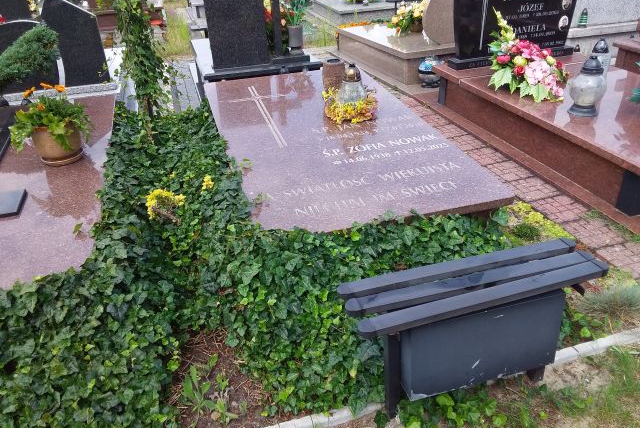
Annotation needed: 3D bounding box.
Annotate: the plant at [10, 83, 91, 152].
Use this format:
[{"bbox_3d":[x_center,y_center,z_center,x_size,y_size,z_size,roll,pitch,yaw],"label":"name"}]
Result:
[{"bbox_3d":[-1.409,-0.476,2.764,0.380,0.360,0.350,-11,30,-13],"label":"plant"}]

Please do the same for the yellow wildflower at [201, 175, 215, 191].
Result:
[{"bbox_3d":[-0.575,-0.158,2.647,0.065,0.075,0.065,-11,30,-13],"label":"yellow wildflower"}]

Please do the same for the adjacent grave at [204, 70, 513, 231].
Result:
[{"bbox_3d":[0.017,-0.504,3.115,1.165,0.060,2.200,-11,32,-13],"label":"adjacent grave"}]

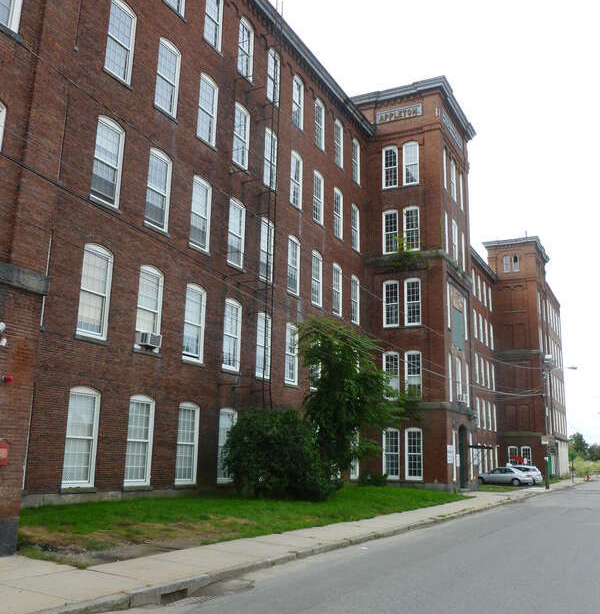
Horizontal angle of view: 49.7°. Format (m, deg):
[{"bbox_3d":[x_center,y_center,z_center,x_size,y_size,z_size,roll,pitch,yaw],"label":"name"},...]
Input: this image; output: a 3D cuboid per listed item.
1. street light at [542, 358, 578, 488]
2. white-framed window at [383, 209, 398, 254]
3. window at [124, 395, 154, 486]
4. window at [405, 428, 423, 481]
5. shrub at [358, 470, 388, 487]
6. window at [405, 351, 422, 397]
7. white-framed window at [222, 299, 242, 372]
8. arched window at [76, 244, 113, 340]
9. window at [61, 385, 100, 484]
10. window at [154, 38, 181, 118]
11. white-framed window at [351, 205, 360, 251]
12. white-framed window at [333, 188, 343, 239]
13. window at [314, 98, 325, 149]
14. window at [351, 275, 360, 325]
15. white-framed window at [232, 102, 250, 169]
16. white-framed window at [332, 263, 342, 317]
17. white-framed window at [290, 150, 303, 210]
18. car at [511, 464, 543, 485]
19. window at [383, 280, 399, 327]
[{"bbox_3d":[17.737,7.779,44.080,2.300,9.002,0.500,-5,-15,28],"label":"street light"},{"bbox_3d":[5.238,-4.230,37.177,0.966,2.681,0.160,-6,-15,28],"label":"white-framed window"},{"bbox_3d":[-5.168,4.267,20.762,0.160,2.837,1.188,-5,-15,28],"label":"window"},{"bbox_3d":[6.249,8.021,35.347,0.980,2.810,0.160,-6,-15,28],"label":"window"},{"bbox_3d":[4.031,9.432,35.486,1.400,0.900,1.250,-6,-15,28],"label":"shrub"},{"bbox_3d":[6.541,3.925,37.118,0.985,2.854,0.160,-5,-15,28],"label":"window"},{"bbox_3d":[-2.719,1.103,25.895,0.150,2.848,1.142,-6,-15,28],"label":"white-framed window"},{"bbox_3d":[-6.221,-0.492,19.677,0.180,2.900,1.189,-6,-15,28],"label":"arched window"},{"bbox_3d":[-6.309,3.741,18.661,0.150,2.862,1.142,-6,-15,28],"label":"window"},{"bbox_3d":[-4.862,-8.424,23.827,0.160,2.856,1.145,-6,-15,28],"label":"window"},{"bbox_3d":[3.263,-4.701,38.447,0.160,2.793,1.201,-5,-15,28],"label":"white-framed window"},{"bbox_3d":[2.140,-5.285,36.217,0.150,2.831,1.142,-6,-15,28],"label":"white-framed window"},{"bbox_3d":[1.072,-9.958,35.270,0.160,2.751,1.145,-6,-15,28],"label":"window"},{"bbox_3d":[3.199,-0.428,37.599,0.180,2.871,1.189,-6,-15,28],"label":"window"},{"bbox_3d":[-2.527,-7.367,28.003,0.160,2.856,1.145,-6,-15,28],"label":"white-framed window"},{"bbox_3d":[2.044,-0.949,35.321,0.160,2.853,1.145,-6,-15,28],"label":"white-framed window"},{"bbox_3d":[-0.192,-6.310,32.179,0.160,2.856,1.145,-6,-15,28],"label":"white-framed window"},{"bbox_3d":[18.205,14.447,55.637,4.600,1.620,1.780,-6,-15,28],"label":"car"},{"bbox_3d":[5.476,-0.186,38.714,0.992,2.879,0.160,-5,-15,28],"label":"window"}]

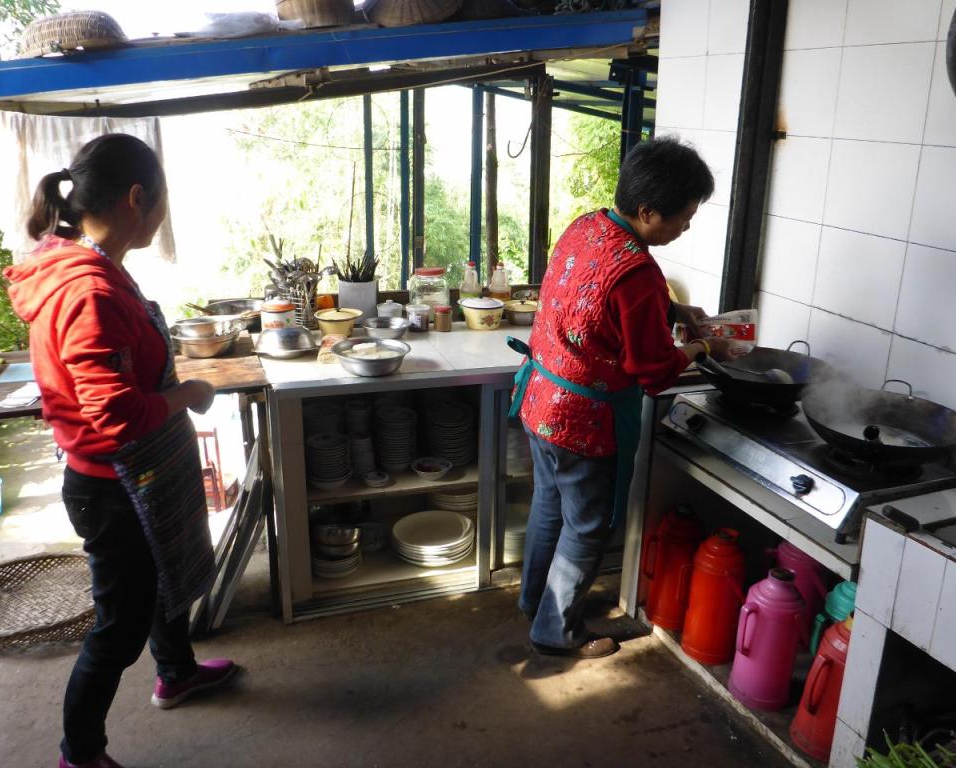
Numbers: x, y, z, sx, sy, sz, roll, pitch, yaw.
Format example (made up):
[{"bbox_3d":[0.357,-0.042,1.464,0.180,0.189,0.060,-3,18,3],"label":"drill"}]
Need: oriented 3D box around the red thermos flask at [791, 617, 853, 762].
[{"bbox_3d":[0.852,0.717,2.004,0.205,0.370,0.165,-12,21,-35],"label":"red thermos flask"}]

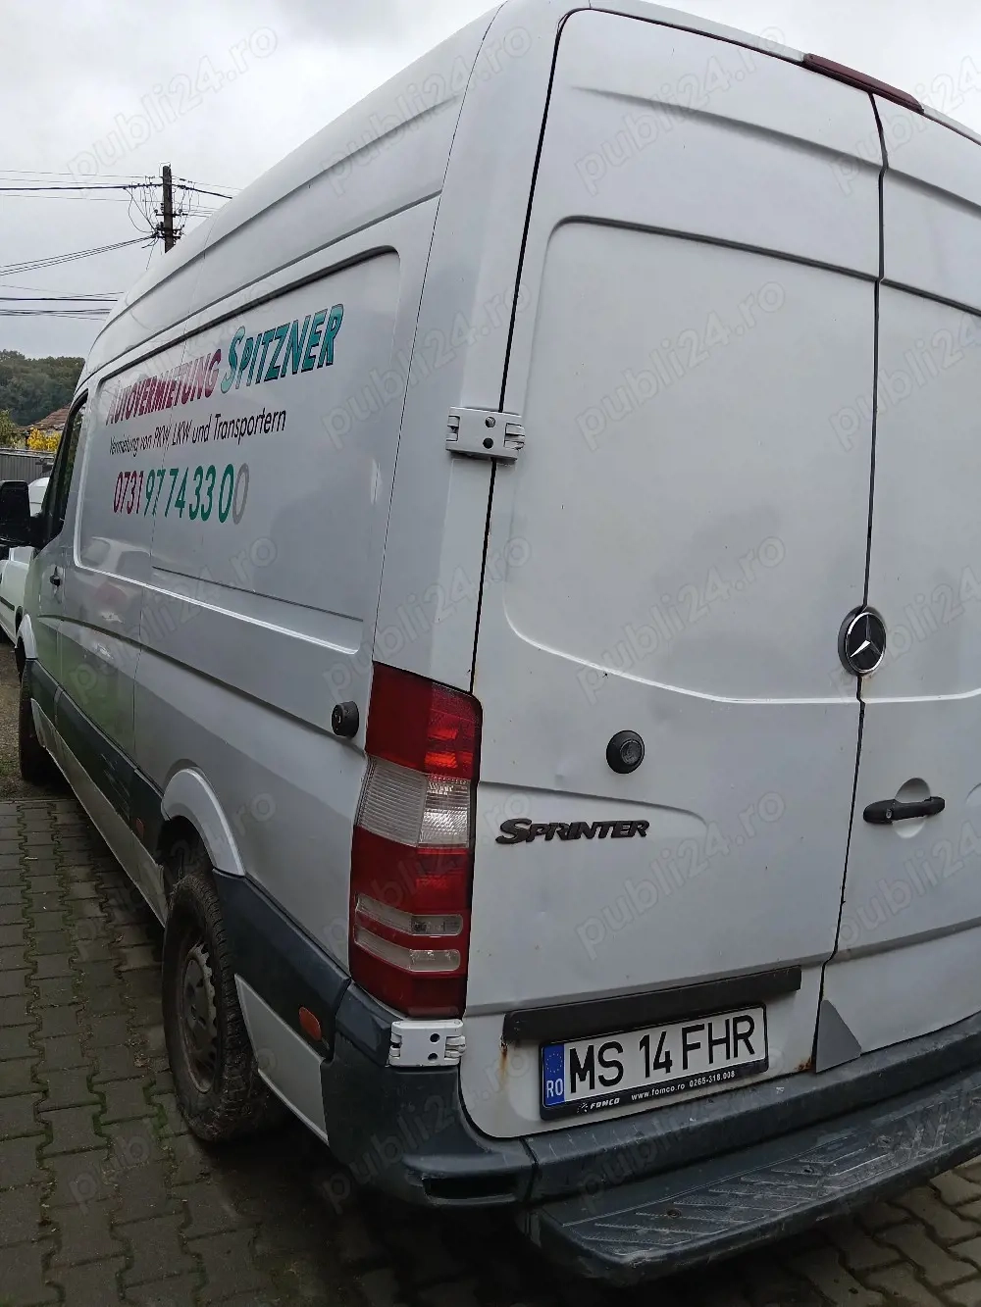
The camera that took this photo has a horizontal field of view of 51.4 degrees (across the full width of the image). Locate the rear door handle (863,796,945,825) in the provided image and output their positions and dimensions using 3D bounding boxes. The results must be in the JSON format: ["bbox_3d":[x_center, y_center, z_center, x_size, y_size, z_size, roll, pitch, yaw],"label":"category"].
[{"bbox_3d":[0.890,0.329,2.179,0.240,0.041,0.045,-1,8,-34],"label":"rear door handle"}]

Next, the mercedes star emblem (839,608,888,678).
[{"bbox_3d":[0.745,-0.018,2.020,0.136,0.136,0.027,0,4,-31],"label":"mercedes star emblem"}]

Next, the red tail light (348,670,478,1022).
[{"bbox_3d":[-0.131,0.322,1.745,0.165,0.590,0.165,0,6,-31],"label":"red tail light"}]

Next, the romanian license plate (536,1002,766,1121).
[{"bbox_3d":[0.324,0.771,1.946,0.526,0.130,0.018,1,-5,-27],"label":"romanian license plate"}]

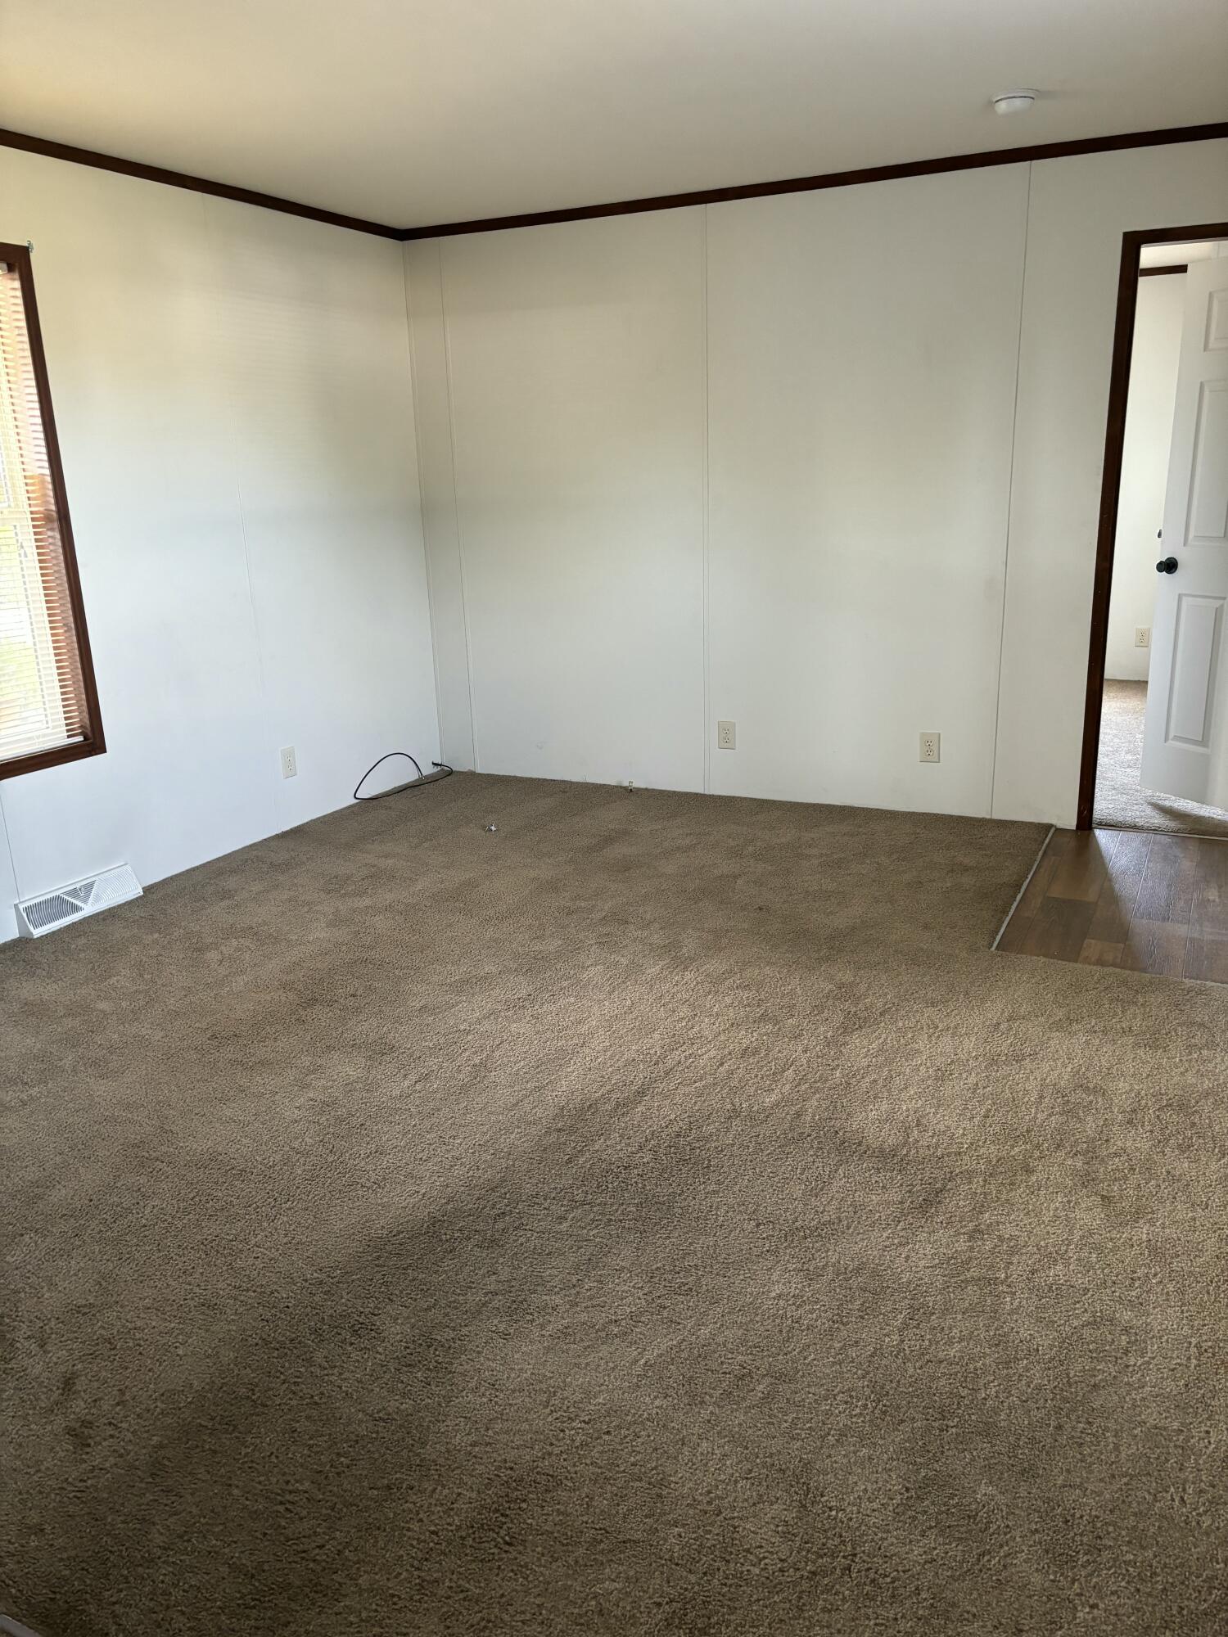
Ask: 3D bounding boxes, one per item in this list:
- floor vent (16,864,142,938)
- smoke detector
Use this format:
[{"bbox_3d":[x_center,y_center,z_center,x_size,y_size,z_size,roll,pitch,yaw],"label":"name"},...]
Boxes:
[{"bbox_3d":[-1.799,0.271,4.162,0.067,0.115,0.457,6,18,26],"label":"floor vent"},{"bbox_3d":[1.180,-2.102,3.618,0.138,0.042,0.138,6,18,26],"label":"smoke detector"}]

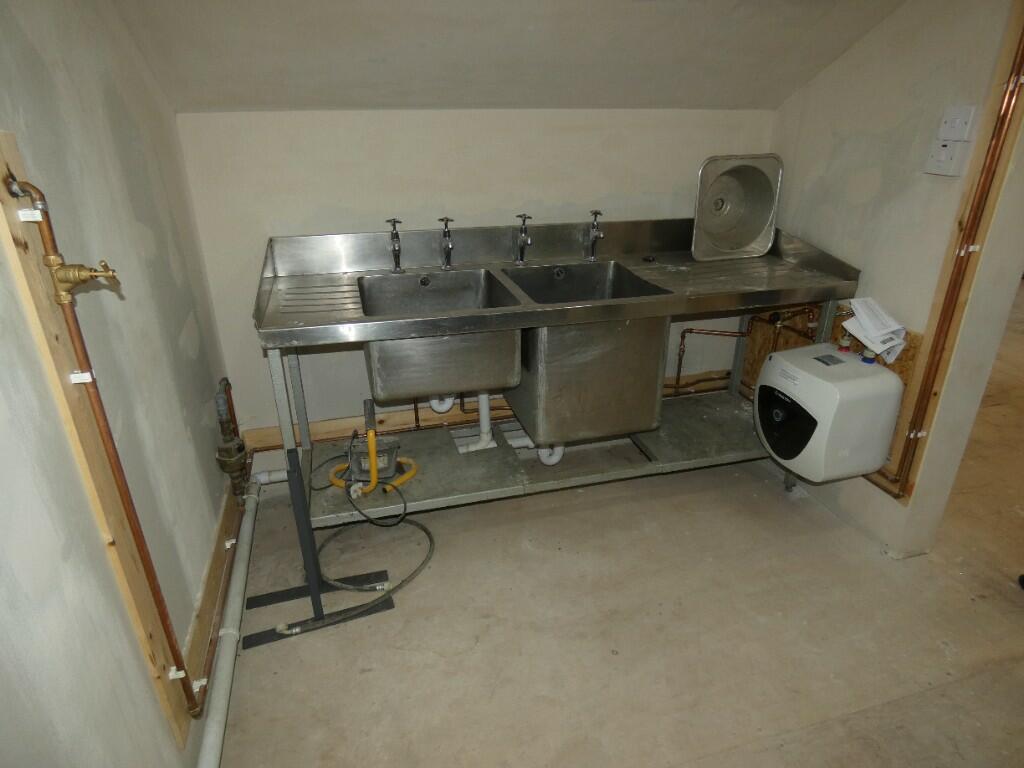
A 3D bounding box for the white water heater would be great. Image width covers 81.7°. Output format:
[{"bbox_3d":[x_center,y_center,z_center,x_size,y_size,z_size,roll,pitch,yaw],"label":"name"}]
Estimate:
[{"bbox_3d":[1.142,0.087,2.178,0.295,0.375,0.360,-7,24,-14],"label":"white water heater"}]

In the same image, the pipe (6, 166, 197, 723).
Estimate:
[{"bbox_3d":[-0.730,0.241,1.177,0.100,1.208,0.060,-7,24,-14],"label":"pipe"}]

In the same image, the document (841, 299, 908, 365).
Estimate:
[{"bbox_3d":[1.248,-0.192,2.043,0.140,0.040,0.190,-32,44,10],"label":"document"}]

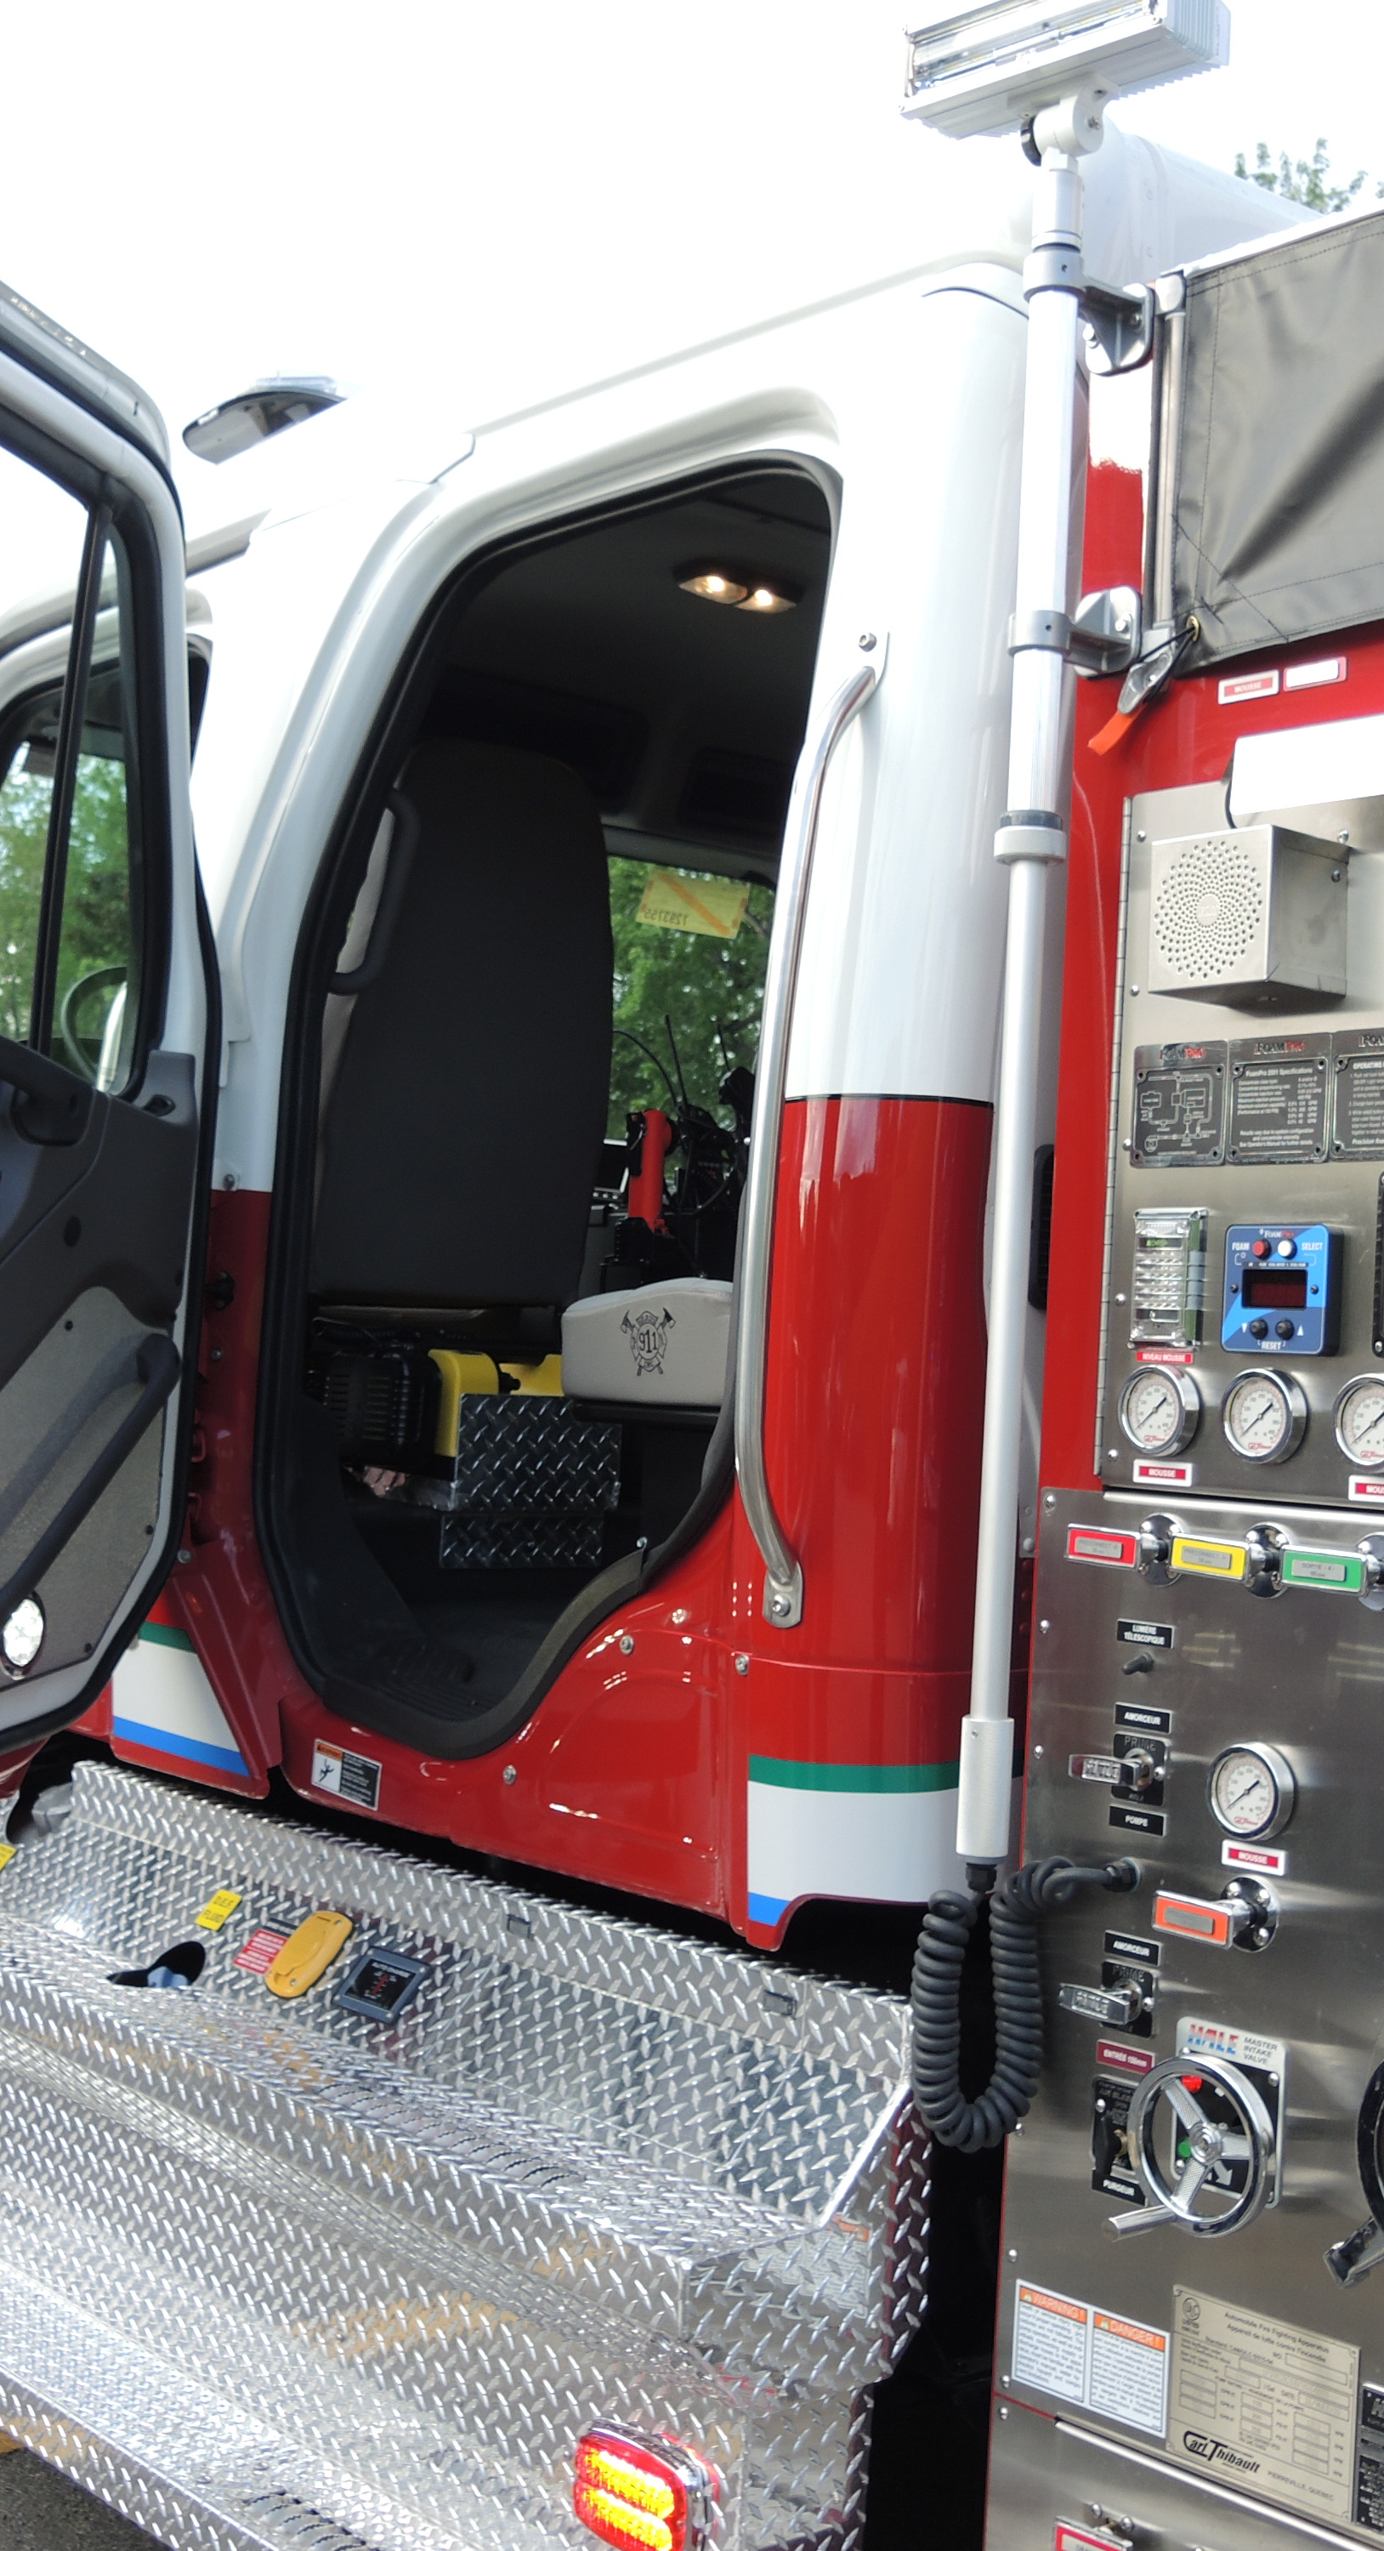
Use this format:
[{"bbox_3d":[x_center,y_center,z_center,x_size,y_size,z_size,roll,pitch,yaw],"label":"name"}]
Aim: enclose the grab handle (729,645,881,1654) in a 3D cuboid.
[{"bbox_3d":[0.094,-0.134,2.555,0.080,0.925,0.045,9,-5,-41],"label":"grab handle"}]

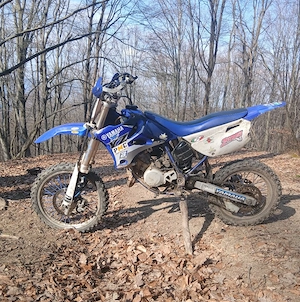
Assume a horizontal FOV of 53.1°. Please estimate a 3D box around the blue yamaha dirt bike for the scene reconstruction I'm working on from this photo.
[{"bbox_3d":[0.015,0.055,2.210,1.830,1.160,0.760,0,13,2],"label":"blue yamaha dirt bike"}]

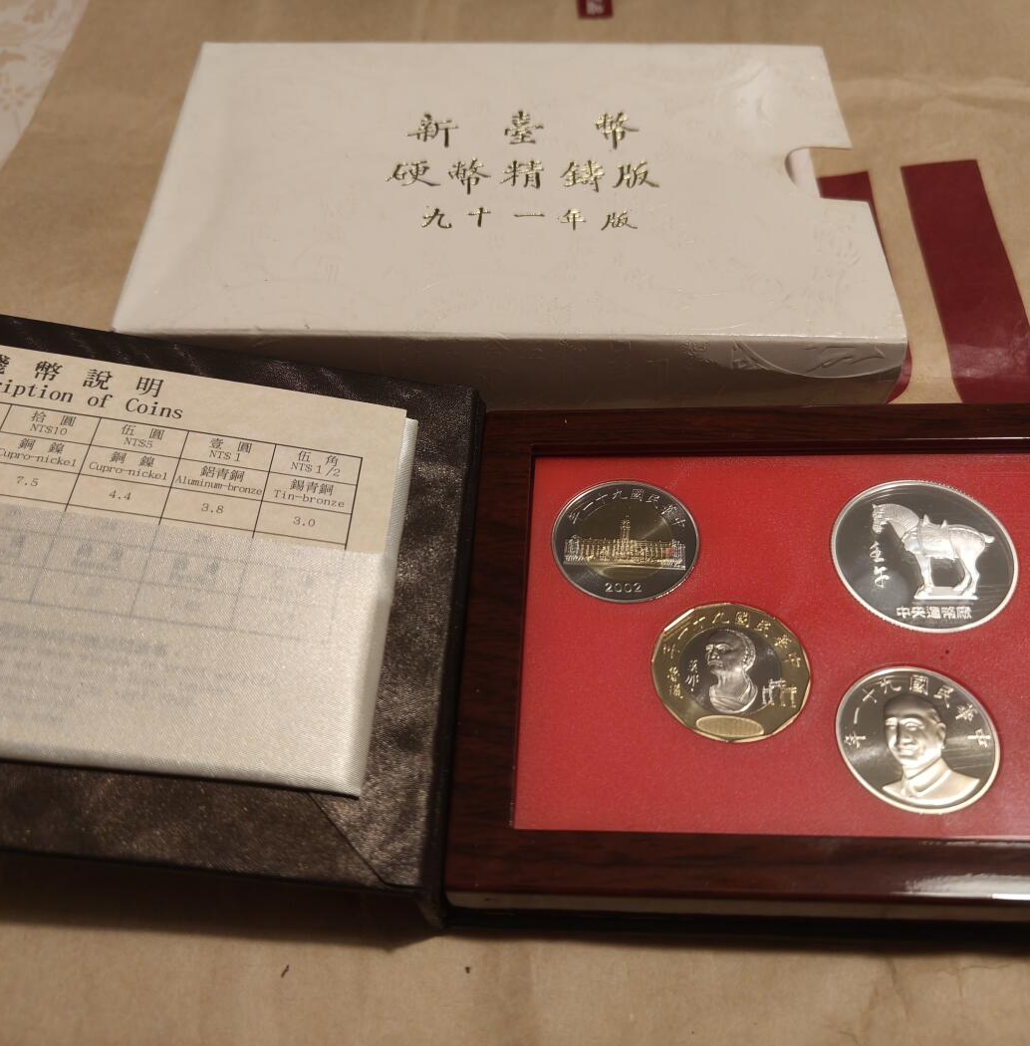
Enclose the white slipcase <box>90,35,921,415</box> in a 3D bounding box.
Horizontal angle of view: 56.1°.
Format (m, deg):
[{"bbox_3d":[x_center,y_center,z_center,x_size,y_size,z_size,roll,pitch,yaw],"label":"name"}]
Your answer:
[{"bbox_3d":[-0.001,-0.075,0.234,0.161,0.024,0.103,0,57,0],"label":"white slipcase"}]

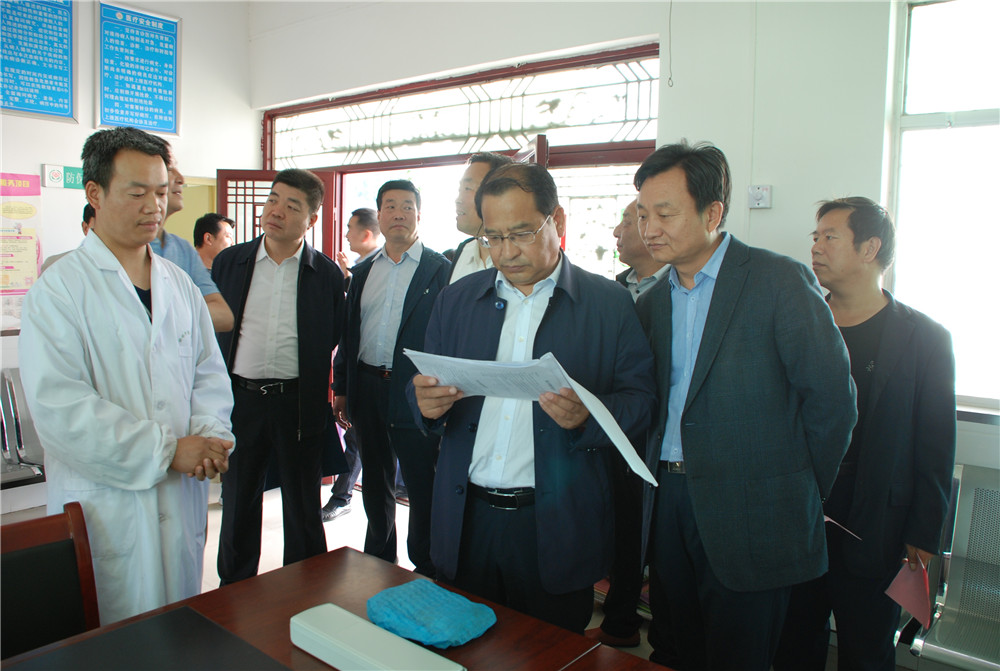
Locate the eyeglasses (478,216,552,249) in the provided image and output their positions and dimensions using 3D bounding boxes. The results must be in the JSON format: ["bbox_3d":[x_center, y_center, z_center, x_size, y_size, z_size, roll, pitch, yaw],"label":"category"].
[{"bbox_3d":[0.036,-0.214,1.560,0.138,0.045,0.140,-1,26,30],"label":"eyeglasses"}]

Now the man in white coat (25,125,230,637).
[{"bbox_3d":[-0.844,0.372,1.730,0.400,1.670,0.520,5,6,32],"label":"man in white coat"}]

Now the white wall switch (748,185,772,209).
[{"bbox_3d":[0.972,-0.517,2.800,0.087,0.087,0.025,6,7,37],"label":"white wall switch"}]

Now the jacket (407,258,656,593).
[{"bbox_3d":[0.064,0.184,1.630,0.550,0.730,0.360,3,6,15],"label":"jacket"}]

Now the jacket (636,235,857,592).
[{"bbox_3d":[0.536,0.166,1.660,0.340,0.750,0.500,-3,7,-42],"label":"jacket"}]

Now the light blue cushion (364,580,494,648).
[{"bbox_3d":[-0.120,0.482,1.327,0.205,0.060,0.140,6,7,40],"label":"light blue cushion"}]

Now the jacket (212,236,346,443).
[{"bbox_3d":[-0.823,0.015,2.830,0.490,0.740,0.320,1,6,-5],"label":"jacket"}]

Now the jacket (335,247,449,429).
[{"bbox_3d":[-0.430,0.008,3.060,0.500,0.730,0.280,3,6,14],"label":"jacket"}]

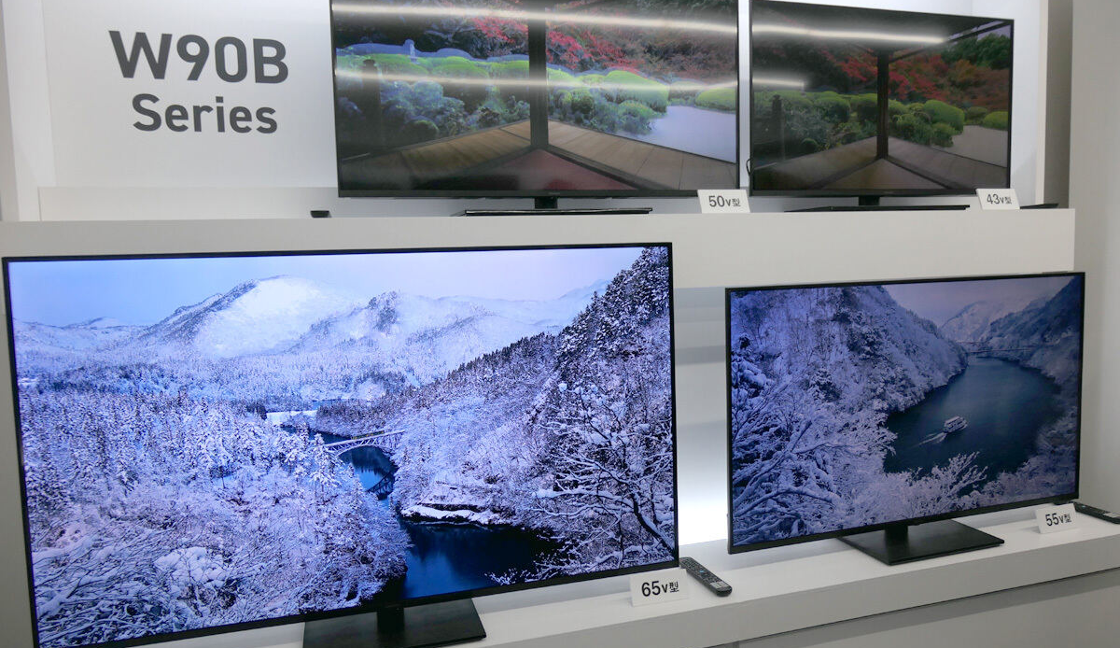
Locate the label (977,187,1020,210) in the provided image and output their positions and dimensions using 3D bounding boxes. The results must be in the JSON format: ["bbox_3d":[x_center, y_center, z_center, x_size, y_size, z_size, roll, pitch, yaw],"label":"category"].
[{"bbox_3d":[1.358,-0.387,2.320,0.146,0.069,0.025,-3,5,-16],"label":"label"}]

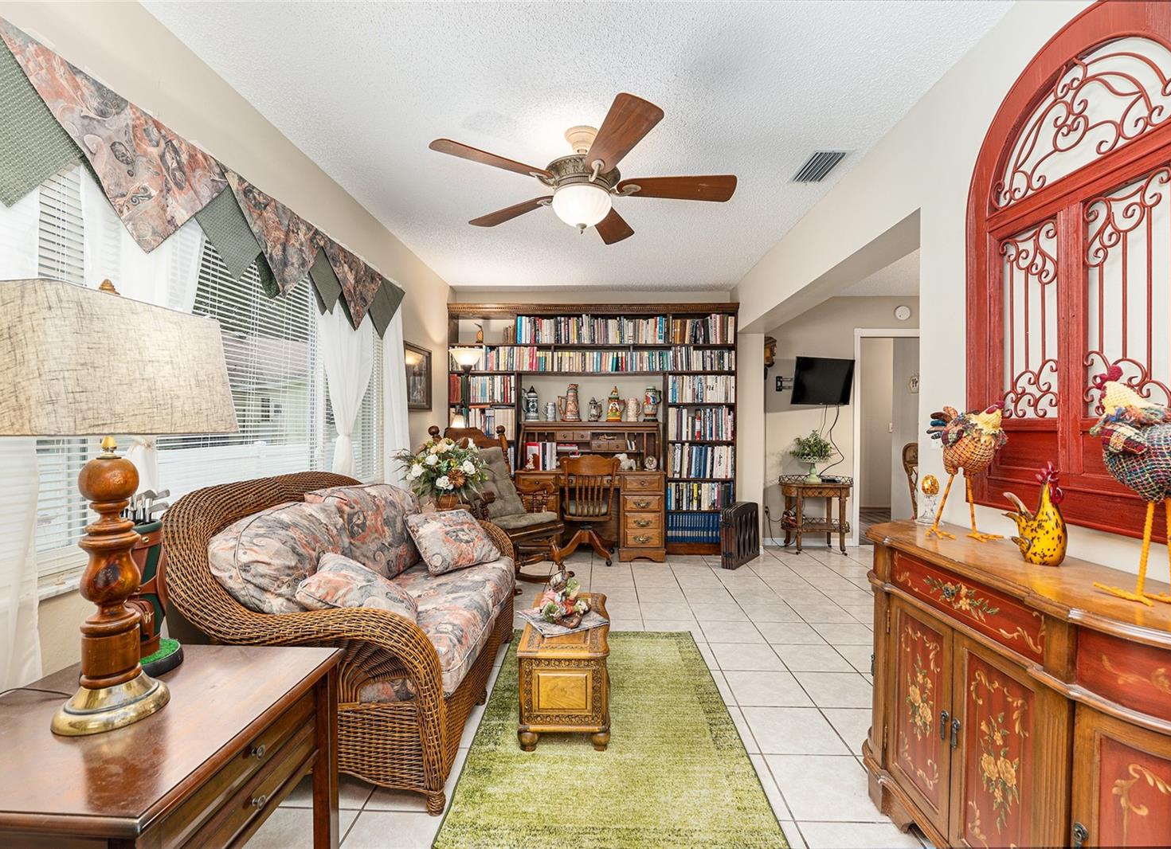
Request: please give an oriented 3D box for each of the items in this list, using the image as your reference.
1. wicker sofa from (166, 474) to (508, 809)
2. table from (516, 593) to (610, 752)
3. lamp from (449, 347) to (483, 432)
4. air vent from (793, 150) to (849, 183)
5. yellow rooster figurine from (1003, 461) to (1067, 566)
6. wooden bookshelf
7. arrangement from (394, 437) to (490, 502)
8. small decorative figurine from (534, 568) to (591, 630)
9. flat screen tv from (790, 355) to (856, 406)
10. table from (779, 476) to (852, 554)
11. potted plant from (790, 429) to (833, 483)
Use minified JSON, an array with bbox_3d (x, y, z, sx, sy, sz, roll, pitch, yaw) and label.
[{"bbox_3d":[-0.826,0.692,2.290,0.860,0.950,1.480,0,0,2],"label":"wicker sofa"},{"bbox_3d":[-0.075,0.981,2.203,0.325,0.355,0.660,0,0,2],"label":"table"},{"bbox_3d":[-1.032,0.251,4.599,0.310,1.840,0.310,0,0,2],"label":"lamp"},{"bbox_3d":[1.165,-1.262,2.632,0.180,0.025,0.320,0,0,2],"label":"air vent"},{"bbox_3d":[1.185,0.232,1.400,0.090,0.255,0.130,0,0,-44],"label":"yellow rooster figurine"},{"bbox_3d":[0.061,0.044,4.970,2.620,2.260,0.320,0,0,2],"label":"wooden bookshelf"},{"bbox_3d":[-0.904,0.324,3.379,0.560,0.450,0.460,0,0,2],"label":"arrangement"},{"bbox_3d":[-0.094,0.699,2.179,0.210,0.210,0.170,0,0,-16],"label":"small decorative figurine"},{"bbox_3d":[2.193,-0.388,4.901,0.710,0.425,0.070,0,9,-22],"label":"flat screen tv"},{"bbox_3d":[2.143,0.830,4.949,0.640,0.700,0.380,0,0,2],"label":"table"},{"bbox_3d":[2.112,0.294,4.949,0.370,0.490,0.340,0,0,2],"label":"potted plant"}]

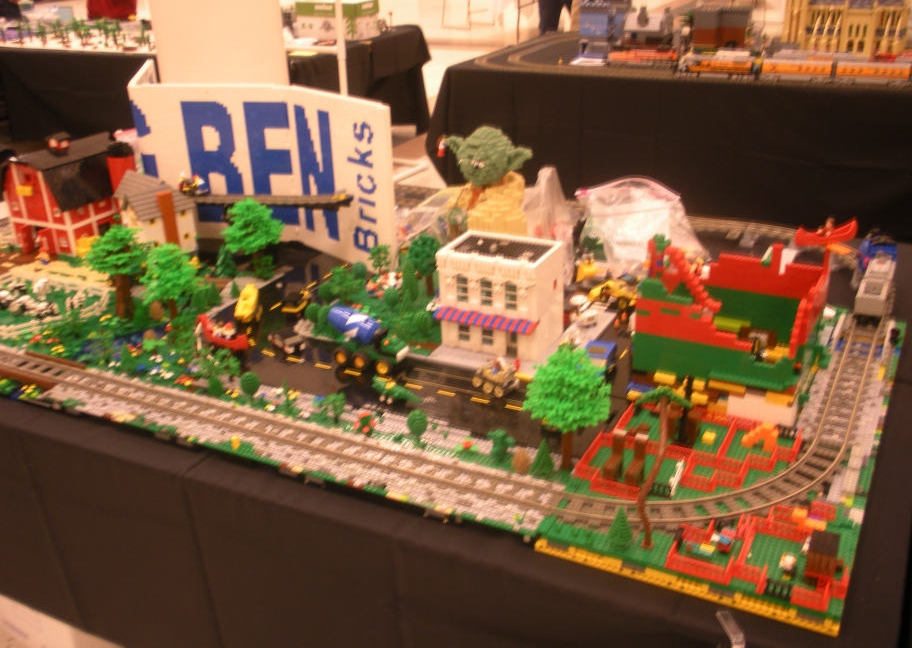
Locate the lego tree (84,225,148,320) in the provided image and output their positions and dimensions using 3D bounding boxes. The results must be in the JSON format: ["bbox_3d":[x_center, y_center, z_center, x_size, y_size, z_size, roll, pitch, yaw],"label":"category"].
[{"bbox_3d":[-0.700,-0.106,1.958,0.120,0.203,0.120,10,27,26],"label":"lego tree"}]

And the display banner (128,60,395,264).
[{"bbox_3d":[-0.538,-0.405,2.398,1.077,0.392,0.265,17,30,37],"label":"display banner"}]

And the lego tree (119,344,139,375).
[{"bbox_3d":[-0.600,0.064,1.737,0.033,0.063,0.033,10,27,26],"label":"lego tree"}]

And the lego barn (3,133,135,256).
[{"bbox_3d":[-0.965,-0.353,2.433,0.255,0.272,0.258,10,27,26],"label":"lego barn"}]

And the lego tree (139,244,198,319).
[{"bbox_3d":[-0.595,-0.084,1.954,0.118,0.150,0.114,10,27,26],"label":"lego tree"}]

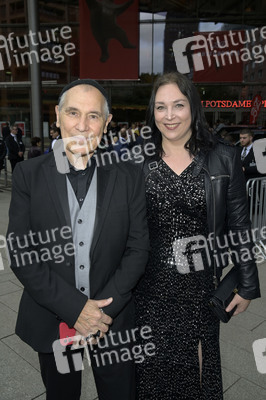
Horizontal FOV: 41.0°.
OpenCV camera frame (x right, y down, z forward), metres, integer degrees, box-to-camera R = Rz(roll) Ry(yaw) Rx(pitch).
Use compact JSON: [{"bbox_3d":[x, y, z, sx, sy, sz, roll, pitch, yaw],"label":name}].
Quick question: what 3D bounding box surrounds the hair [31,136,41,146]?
[{"bbox_3d":[-2.189,-1.310,8.000,0.200,0.210,0.180,-4,10,-29],"label":"hair"}]

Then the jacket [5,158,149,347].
[{"bbox_3d":[-0.214,0.189,1.375,0.550,0.750,0.340,-1,10,-7],"label":"jacket"}]

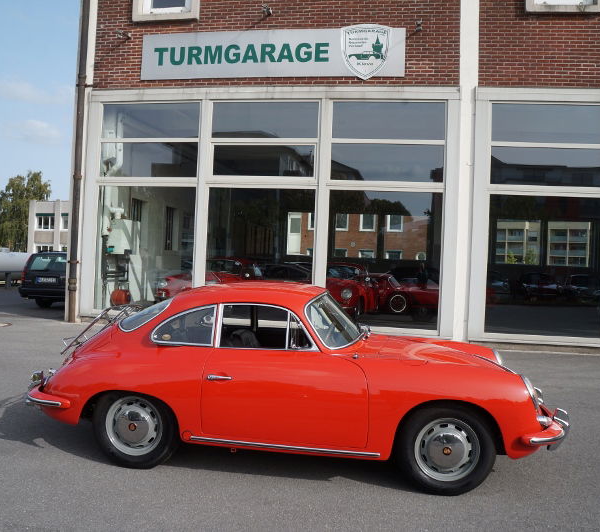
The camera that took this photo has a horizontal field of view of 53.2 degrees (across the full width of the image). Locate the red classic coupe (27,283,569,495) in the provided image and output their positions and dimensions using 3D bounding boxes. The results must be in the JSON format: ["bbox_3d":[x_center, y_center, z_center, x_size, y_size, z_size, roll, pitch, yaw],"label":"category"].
[{"bbox_3d":[-0.073,0.792,4.616,4.000,1.315,1.670,2,0,6],"label":"red classic coupe"}]

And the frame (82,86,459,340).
[{"bbox_3d":[-0.758,-1.152,11.820,7.492,4.711,0.170,2,0,9],"label":"frame"}]

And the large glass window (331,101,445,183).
[{"bbox_3d":[1.679,-2.369,11.418,2.113,1.510,0.080,2,0,9],"label":"large glass window"}]

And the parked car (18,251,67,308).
[{"bbox_3d":[-6.311,0.437,17.838,1.780,1.460,4.700,2,0,6],"label":"parked car"}]

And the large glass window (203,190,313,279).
[{"bbox_3d":[-0.784,-0.261,11.821,2.124,2.555,0.080,2,0,9],"label":"large glass window"}]

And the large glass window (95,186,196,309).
[{"bbox_3d":[-3.163,-0.362,12.218,2.095,2.519,0.080,2,0,9],"label":"large glass window"}]

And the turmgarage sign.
[{"bbox_3d":[-0.602,-4.117,11.704,5.236,0.925,0.120,2,0,9],"label":"turmgarage sign"}]

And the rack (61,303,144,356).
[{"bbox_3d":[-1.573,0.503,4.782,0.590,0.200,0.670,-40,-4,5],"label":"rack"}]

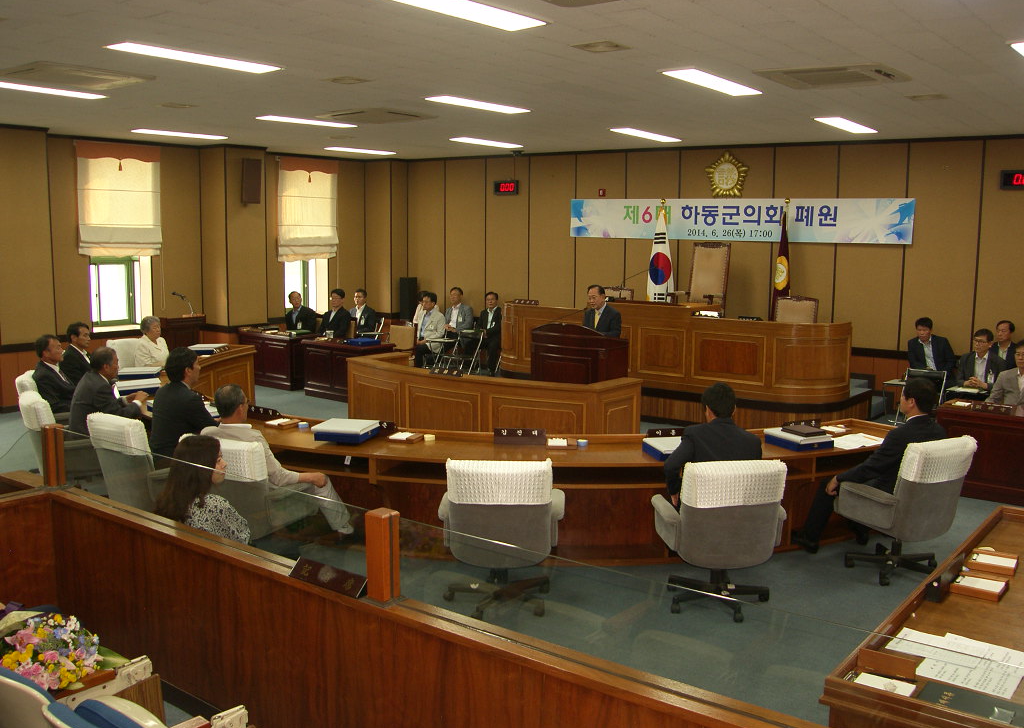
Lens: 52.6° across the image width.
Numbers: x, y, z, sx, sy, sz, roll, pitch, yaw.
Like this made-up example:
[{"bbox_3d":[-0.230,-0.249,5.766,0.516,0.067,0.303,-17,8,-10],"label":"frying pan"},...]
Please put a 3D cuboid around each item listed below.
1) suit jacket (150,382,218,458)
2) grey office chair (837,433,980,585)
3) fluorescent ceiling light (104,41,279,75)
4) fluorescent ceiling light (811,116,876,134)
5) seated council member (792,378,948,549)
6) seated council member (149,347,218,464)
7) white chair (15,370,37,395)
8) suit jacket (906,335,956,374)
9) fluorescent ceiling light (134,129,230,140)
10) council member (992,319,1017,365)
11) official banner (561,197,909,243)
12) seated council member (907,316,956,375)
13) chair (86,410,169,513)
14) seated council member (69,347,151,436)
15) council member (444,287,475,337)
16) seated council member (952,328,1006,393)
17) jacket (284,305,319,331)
[{"bbox_3d":[-2.415,0.437,7.613,0.520,0.670,0.460,6,9,36],"label":"suit jacket"},{"bbox_3d":[2.454,0.883,6.580,0.740,0.880,0.700,-3,8,-32],"label":"grey office chair"},{"bbox_3d":[-2.225,-2.151,7.301,0.260,0.060,1.250,6,9,37],"label":"fluorescent ceiling light"},{"bbox_3d":[3.576,-2.587,11.098,0.310,0.080,1.320,5,8,34],"label":"fluorescent ceiling light"},{"bbox_3d":[2.456,0.697,6.881,0.560,1.240,0.880,-4,8,-32],"label":"seated council member"},{"bbox_3d":[-2.152,0.531,7.192,0.580,1.300,0.820,7,9,41],"label":"seated council member"},{"bbox_3d":[-3.914,0.517,9.030,0.680,0.880,0.700,-2,8,-21],"label":"white chair"},{"bbox_3d":[4.639,-0.061,11.531,0.530,0.610,0.380,4,8,27],"label":"suit jacket"},{"bbox_3d":[-4.221,-2.919,13.184,0.280,0.080,1.290,6,9,35],"label":"fluorescent ceiling light"},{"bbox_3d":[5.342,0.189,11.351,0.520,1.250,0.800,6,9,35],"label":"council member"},{"bbox_3d":[2.848,-1.940,13.932,5.020,0.550,0.030,6,9,37],"label":"official banner"},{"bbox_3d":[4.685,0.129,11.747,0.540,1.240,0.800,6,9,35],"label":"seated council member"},{"bbox_3d":[-2.425,0.758,7.020,0.740,0.880,0.700,5,8,31],"label":"chair"},{"bbox_3d":[-2.848,0.488,7.740,0.820,1.250,0.560,-1,7,-16],"label":"seated council member"},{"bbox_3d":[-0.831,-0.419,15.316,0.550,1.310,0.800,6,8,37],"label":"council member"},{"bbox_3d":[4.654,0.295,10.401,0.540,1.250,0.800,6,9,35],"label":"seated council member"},{"bbox_3d":[-3.001,-0.536,14.765,0.550,0.660,0.360,6,8,37],"label":"jacket"}]

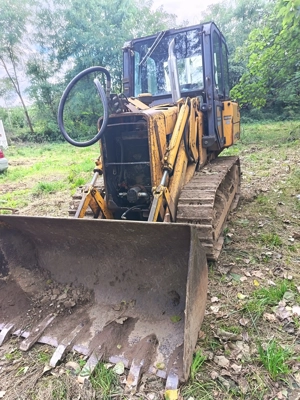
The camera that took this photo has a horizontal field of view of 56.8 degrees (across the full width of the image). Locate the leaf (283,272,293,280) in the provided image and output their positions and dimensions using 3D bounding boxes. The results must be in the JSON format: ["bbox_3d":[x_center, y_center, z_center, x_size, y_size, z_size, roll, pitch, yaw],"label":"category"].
[{"bbox_3d":[1.374,0.765,2.762,0.074,0.030,0.083,-15,18,-33],"label":"leaf"}]

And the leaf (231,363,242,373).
[{"bbox_3d":[0.594,1.148,1.895,0.072,0.018,0.042,0,17,17],"label":"leaf"}]

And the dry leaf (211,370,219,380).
[{"bbox_3d":[0.413,1.117,1.767,0.047,0.020,0.043,7,19,38],"label":"dry leaf"}]

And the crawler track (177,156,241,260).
[{"bbox_3d":[1.107,-0.077,4.524,0.415,0.832,3.251,2,17,23],"label":"crawler track"}]

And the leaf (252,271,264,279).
[{"bbox_3d":[1.114,0.763,2.855,0.128,0.030,0.082,6,18,36],"label":"leaf"}]

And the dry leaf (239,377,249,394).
[{"bbox_3d":[0.571,1.124,1.679,0.051,0.025,0.096,-4,15,3],"label":"dry leaf"}]

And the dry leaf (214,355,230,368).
[{"bbox_3d":[0.483,1.081,1.858,0.095,0.030,0.076,2,16,26],"label":"dry leaf"}]

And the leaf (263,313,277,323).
[{"bbox_3d":[0.959,0.942,2.228,0.093,0.030,0.072,2,16,24],"label":"leaf"}]

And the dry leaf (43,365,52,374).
[{"bbox_3d":[-0.716,1.172,1.924,0.062,0.025,0.043,-15,18,-34],"label":"dry leaf"}]

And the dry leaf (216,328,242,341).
[{"bbox_3d":[0.593,1.008,2.061,0.179,0.050,0.049,2,16,26],"label":"dry leaf"}]

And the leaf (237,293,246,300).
[{"bbox_3d":[0.869,0.913,2.626,0.076,0.018,0.057,0,17,18],"label":"leaf"}]

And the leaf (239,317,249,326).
[{"bbox_3d":[0.781,1.014,2.301,0.080,0.018,0.063,0,17,19],"label":"leaf"}]

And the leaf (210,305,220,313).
[{"bbox_3d":[0.587,0.979,2.489,0.084,0.018,0.071,-2,16,13],"label":"leaf"}]

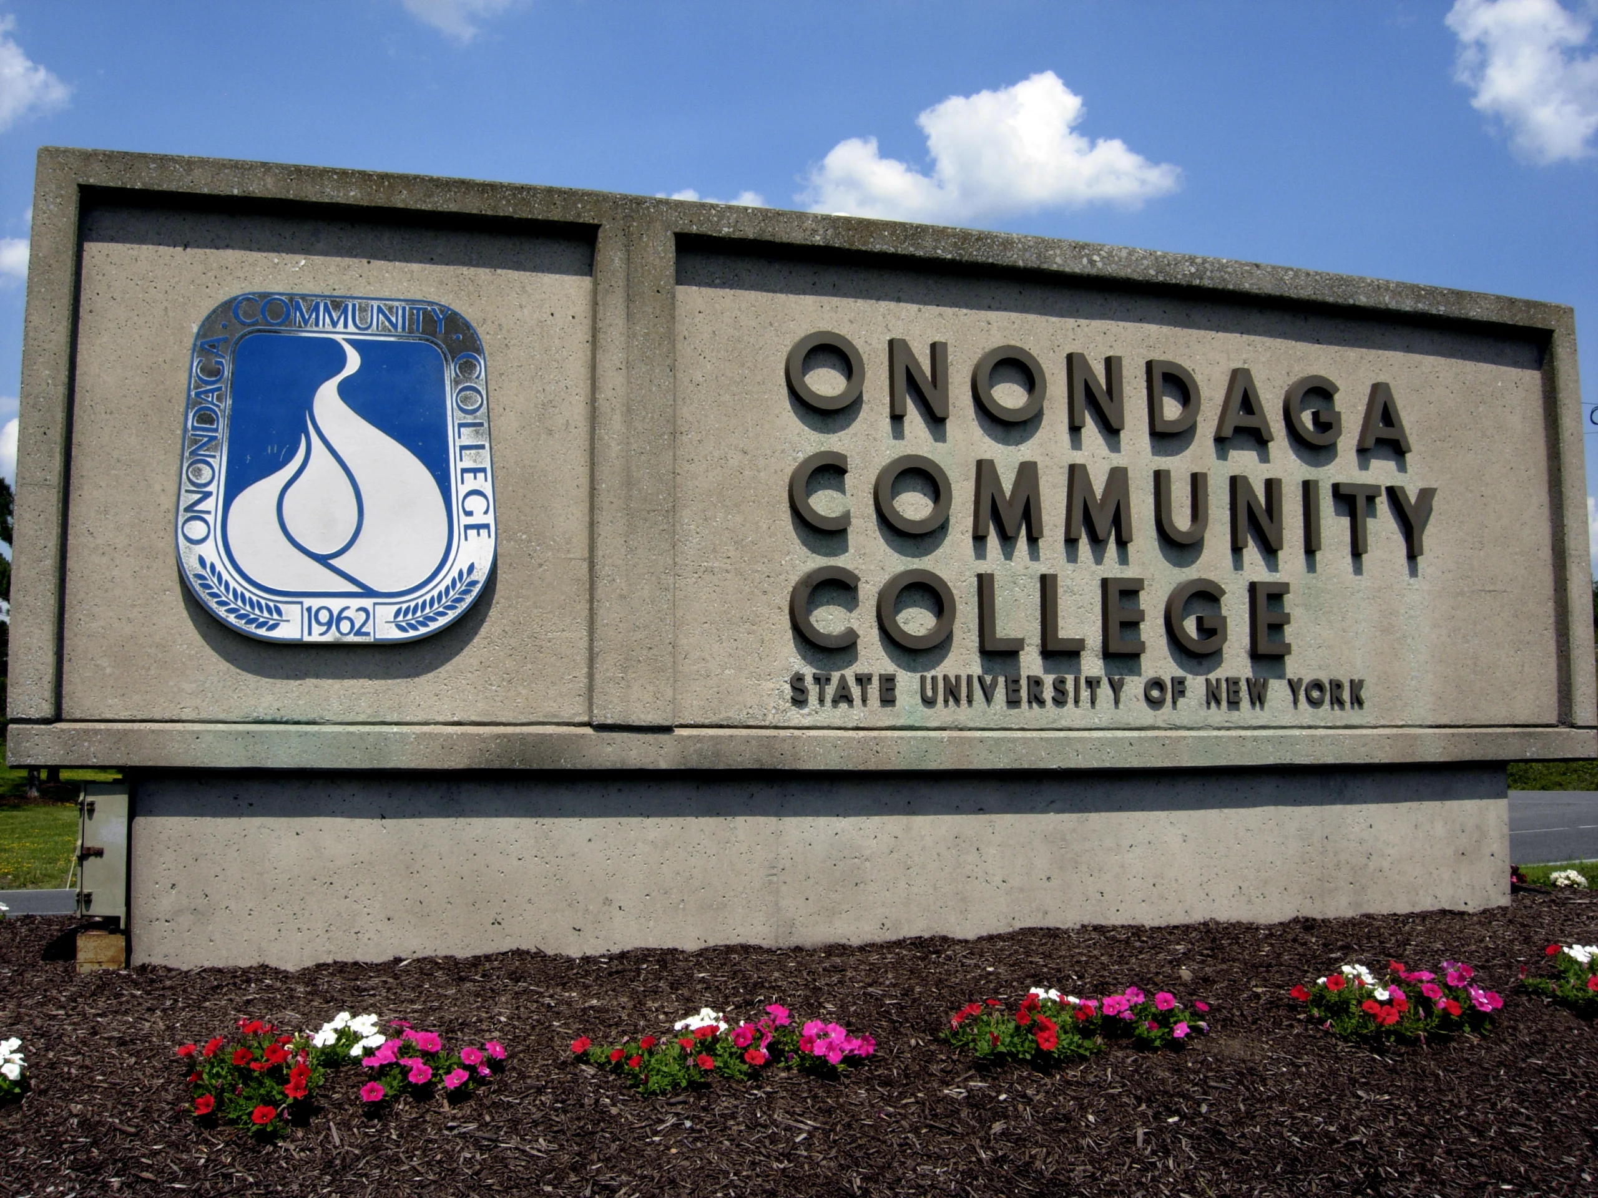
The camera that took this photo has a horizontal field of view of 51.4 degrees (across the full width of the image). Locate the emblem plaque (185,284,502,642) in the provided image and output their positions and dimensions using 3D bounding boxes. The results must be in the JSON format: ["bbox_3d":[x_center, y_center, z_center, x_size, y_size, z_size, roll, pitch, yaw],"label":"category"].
[{"bbox_3d":[-1.634,-0.473,5.935,1.090,1.250,0.050,2,-7,-18],"label":"emblem plaque"}]

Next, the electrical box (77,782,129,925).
[{"bbox_3d":[-2.375,0.867,5.700,0.160,0.480,0.360,2,-7,-18],"label":"electrical box"}]

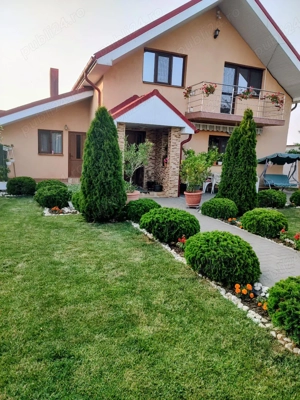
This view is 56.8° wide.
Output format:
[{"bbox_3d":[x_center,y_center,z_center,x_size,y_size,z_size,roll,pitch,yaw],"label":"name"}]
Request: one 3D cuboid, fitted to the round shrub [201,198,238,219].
[{"bbox_3d":[1.792,0.219,7.154,0.937,0.481,0.937,0,10,-19],"label":"round shrub"}]

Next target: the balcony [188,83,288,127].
[{"bbox_3d":[3.635,-3.893,11.672,4.080,1.300,1.300,-1,11,-19],"label":"balcony"}]

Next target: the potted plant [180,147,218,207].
[{"bbox_3d":[1.438,-0.653,8.205,1.100,1.660,1.000,5,11,10],"label":"potted plant"}]

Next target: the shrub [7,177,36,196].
[{"bbox_3d":[-3.810,-0.398,8.260,0.800,0.580,0.800,-1,11,-19],"label":"shrub"}]

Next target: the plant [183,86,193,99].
[{"bbox_3d":[1.560,-4.305,11.200,0.340,0.500,0.380,-1,11,-19],"label":"plant"}]

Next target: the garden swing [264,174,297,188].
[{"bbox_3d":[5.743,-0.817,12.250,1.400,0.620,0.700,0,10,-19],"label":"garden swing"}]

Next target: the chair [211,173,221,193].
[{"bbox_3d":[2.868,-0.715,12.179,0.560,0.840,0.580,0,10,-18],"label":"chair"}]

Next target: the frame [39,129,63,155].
[{"bbox_3d":[-4.322,-2.516,12.069,1.009,1.068,0.120,0,10,-19],"label":"frame"}]

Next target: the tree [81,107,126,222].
[{"bbox_3d":[-1.012,-0.786,6.221,1.049,2.494,1.049,0,10,-19],"label":"tree"}]

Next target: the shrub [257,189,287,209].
[{"bbox_3d":[4.024,-0.055,9.246,0.946,0.571,0.946,0,10,-19],"label":"shrub"}]

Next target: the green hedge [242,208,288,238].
[{"bbox_3d":[2.258,0.456,5.472,0.850,0.560,0.850,-1,11,-19],"label":"green hedge"}]

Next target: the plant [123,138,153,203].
[{"bbox_3d":[-0.340,-0.900,8.499,0.980,2.064,0.900,0,10,-19],"label":"plant"}]

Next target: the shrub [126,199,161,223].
[{"bbox_3d":[-0.152,0.229,6.107,0.800,0.520,0.800,3,10,-1],"label":"shrub"}]

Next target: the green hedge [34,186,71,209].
[{"bbox_3d":[-2.561,-0.079,7.352,0.925,0.598,0.925,0,10,-19],"label":"green hedge"}]

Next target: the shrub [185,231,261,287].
[{"bbox_3d":[0.892,0.713,3.485,0.920,0.630,0.920,3,10,-1],"label":"shrub"}]

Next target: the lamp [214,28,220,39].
[{"bbox_3d":[2.746,-6.805,11.353,0.170,0.360,0.210,-1,11,-19],"label":"lamp"}]

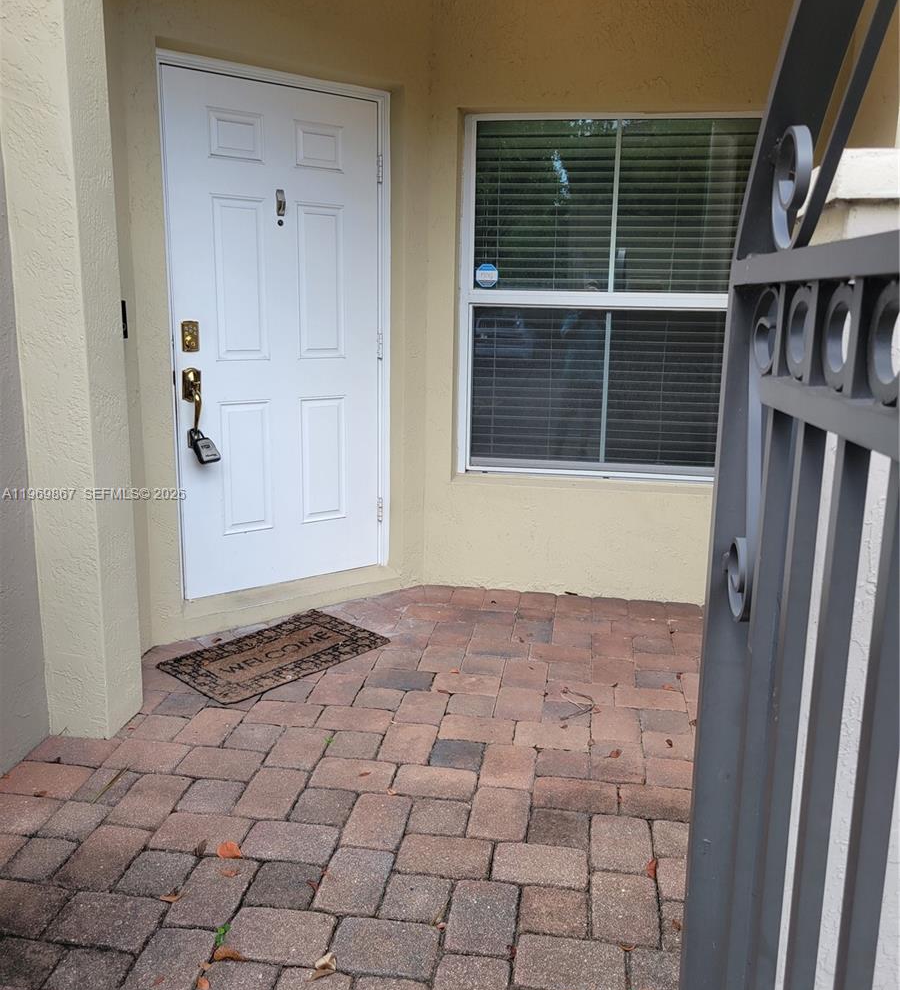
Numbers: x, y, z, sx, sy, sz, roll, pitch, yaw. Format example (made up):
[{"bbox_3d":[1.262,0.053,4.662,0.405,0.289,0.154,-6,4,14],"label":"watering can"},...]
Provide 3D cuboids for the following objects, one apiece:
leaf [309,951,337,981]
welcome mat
[{"bbox_3d":[-0.264,0.968,1.853,0.063,0.023,0.034,-7,15,-23],"label":"leaf"},{"bbox_3d":[-0.646,0.590,3.366,0.462,0.012,0.745,12,18,41],"label":"welcome mat"}]

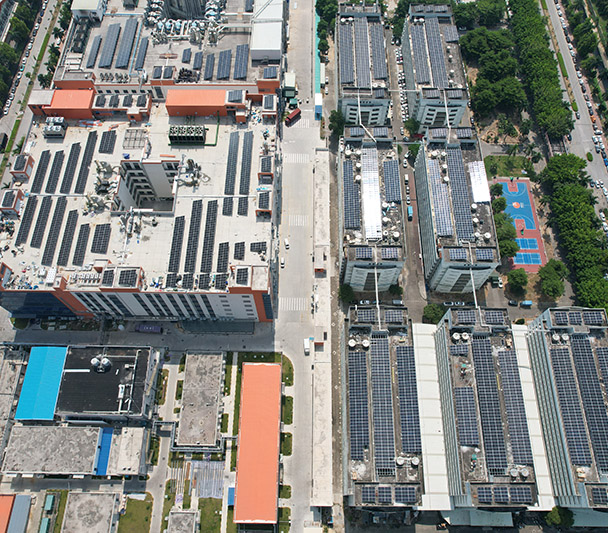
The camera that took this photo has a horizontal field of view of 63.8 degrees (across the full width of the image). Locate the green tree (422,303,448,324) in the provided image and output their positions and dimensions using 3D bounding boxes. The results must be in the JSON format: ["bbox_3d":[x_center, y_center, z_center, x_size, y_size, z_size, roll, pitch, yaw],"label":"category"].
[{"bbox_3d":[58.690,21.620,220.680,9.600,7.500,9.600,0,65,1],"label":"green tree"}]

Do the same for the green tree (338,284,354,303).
[{"bbox_3d":[19.700,12.790,225.270,6.600,7.500,7.200,0,65,1],"label":"green tree"}]

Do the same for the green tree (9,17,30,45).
[{"bbox_3d":[-173.430,-144.600,299.910,12.000,11.500,13.500,0,65,1],"label":"green tree"}]

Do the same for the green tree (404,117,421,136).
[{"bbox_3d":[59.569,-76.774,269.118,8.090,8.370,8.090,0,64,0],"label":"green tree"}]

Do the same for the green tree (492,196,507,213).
[{"bbox_3d":[97.980,-30.610,245.730,7.000,6.500,7.800,0,65,1],"label":"green tree"}]

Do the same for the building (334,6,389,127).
[{"bbox_3d":[32.229,-113.039,277.382,25.030,25.000,73.330,0,64,0],"label":"building"}]

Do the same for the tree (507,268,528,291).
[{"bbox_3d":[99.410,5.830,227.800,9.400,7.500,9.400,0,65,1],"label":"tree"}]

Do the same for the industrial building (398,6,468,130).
[{"bbox_3d":[72.949,-113.066,277.442,24.530,25.000,73.350,0,64,0],"label":"industrial building"}]

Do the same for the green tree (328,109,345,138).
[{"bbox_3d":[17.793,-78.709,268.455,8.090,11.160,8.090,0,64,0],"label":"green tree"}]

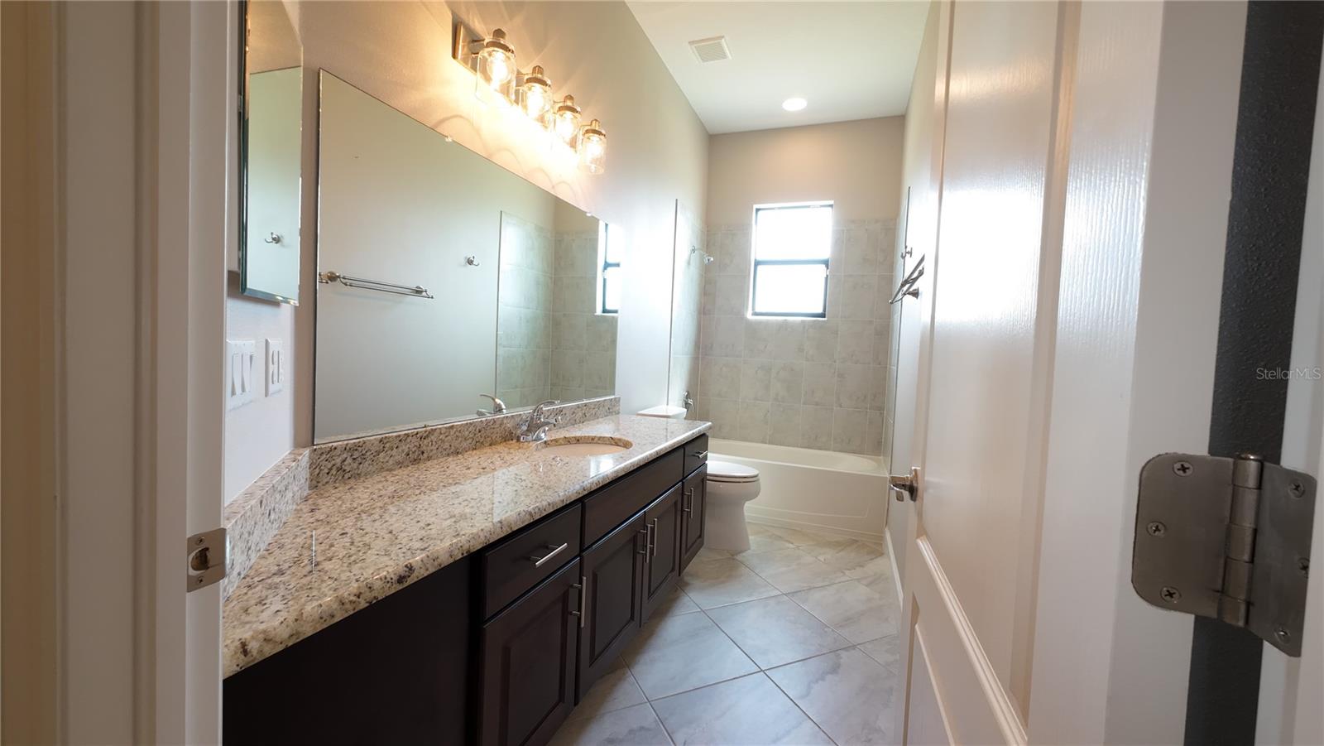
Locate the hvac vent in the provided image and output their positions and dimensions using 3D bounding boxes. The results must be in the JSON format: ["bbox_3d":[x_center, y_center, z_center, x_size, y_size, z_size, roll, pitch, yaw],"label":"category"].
[{"bbox_3d":[0.326,-2.150,2.823,0.227,0.020,0.232,3,3,17],"label":"hvac vent"}]

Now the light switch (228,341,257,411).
[{"bbox_3d":[-0.802,0.000,0.806,0.014,0.122,0.145,1,3,-30],"label":"light switch"}]

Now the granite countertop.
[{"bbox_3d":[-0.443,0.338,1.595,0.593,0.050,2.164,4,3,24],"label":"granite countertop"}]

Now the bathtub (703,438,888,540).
[{"bbox_3d":[0.945,0.912,3.523,1.618,0.462,0.705,3,3,17],"label":"bathtub"}]

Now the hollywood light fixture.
[{"bbox_3d":[-0.492,-1.096,1.767,0.189,0.275,0.732,4,3,24],"label":"hollywood light fixture"}]

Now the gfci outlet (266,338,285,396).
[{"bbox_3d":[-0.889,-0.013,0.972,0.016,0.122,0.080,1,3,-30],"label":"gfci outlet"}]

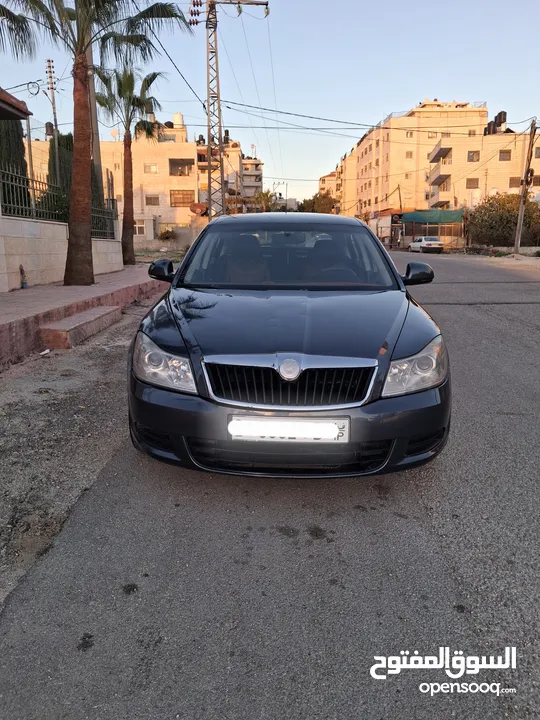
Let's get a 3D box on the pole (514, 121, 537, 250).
[{"bbox_3d":[16.169,-10.942,35.566,0.350,8.192,0.350,3,11,0],"label":"pole"}]

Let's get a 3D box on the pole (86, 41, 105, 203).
[{"bbox_3d":[-5.939,-7.259,19.473,0.280,7.623,0.280,-2,11,0],"label":"pole"}]

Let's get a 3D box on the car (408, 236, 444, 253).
[{"bbox_3d":[13.472,-9.914,48.499,1.720,1.420,4.450,-1,11,-7],"label":"car"}]

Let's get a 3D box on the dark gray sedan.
[{"bbox_3d":[0.163,-0.422,4.584,1.800,1.460,4.570,0,11,2],"label":"dark gray sedan"}]

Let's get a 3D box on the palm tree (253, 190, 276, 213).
[{"bbox_3d":[-0.640,-16.570,66.052,2.900,6.925,2.900,0,11,0],"label":"palm tree"}]

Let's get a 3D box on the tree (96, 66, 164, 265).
[{"bbox_3d":[-4.742,-6.501,19.111,2.400,6.448,2.400,0,11,0],"label":"tree"}]

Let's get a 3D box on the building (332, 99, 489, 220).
[{"bbox_3d":[23.799,-31.205,103.411,15.500,21.200,44.000,-1,11,-4],"label":"building"}]

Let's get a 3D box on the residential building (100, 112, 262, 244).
[{"bbox_3d":[-9.464,-17.726,57.650,15.000,13.200,14.000,-1,11,-5],"label":"residential building"}]

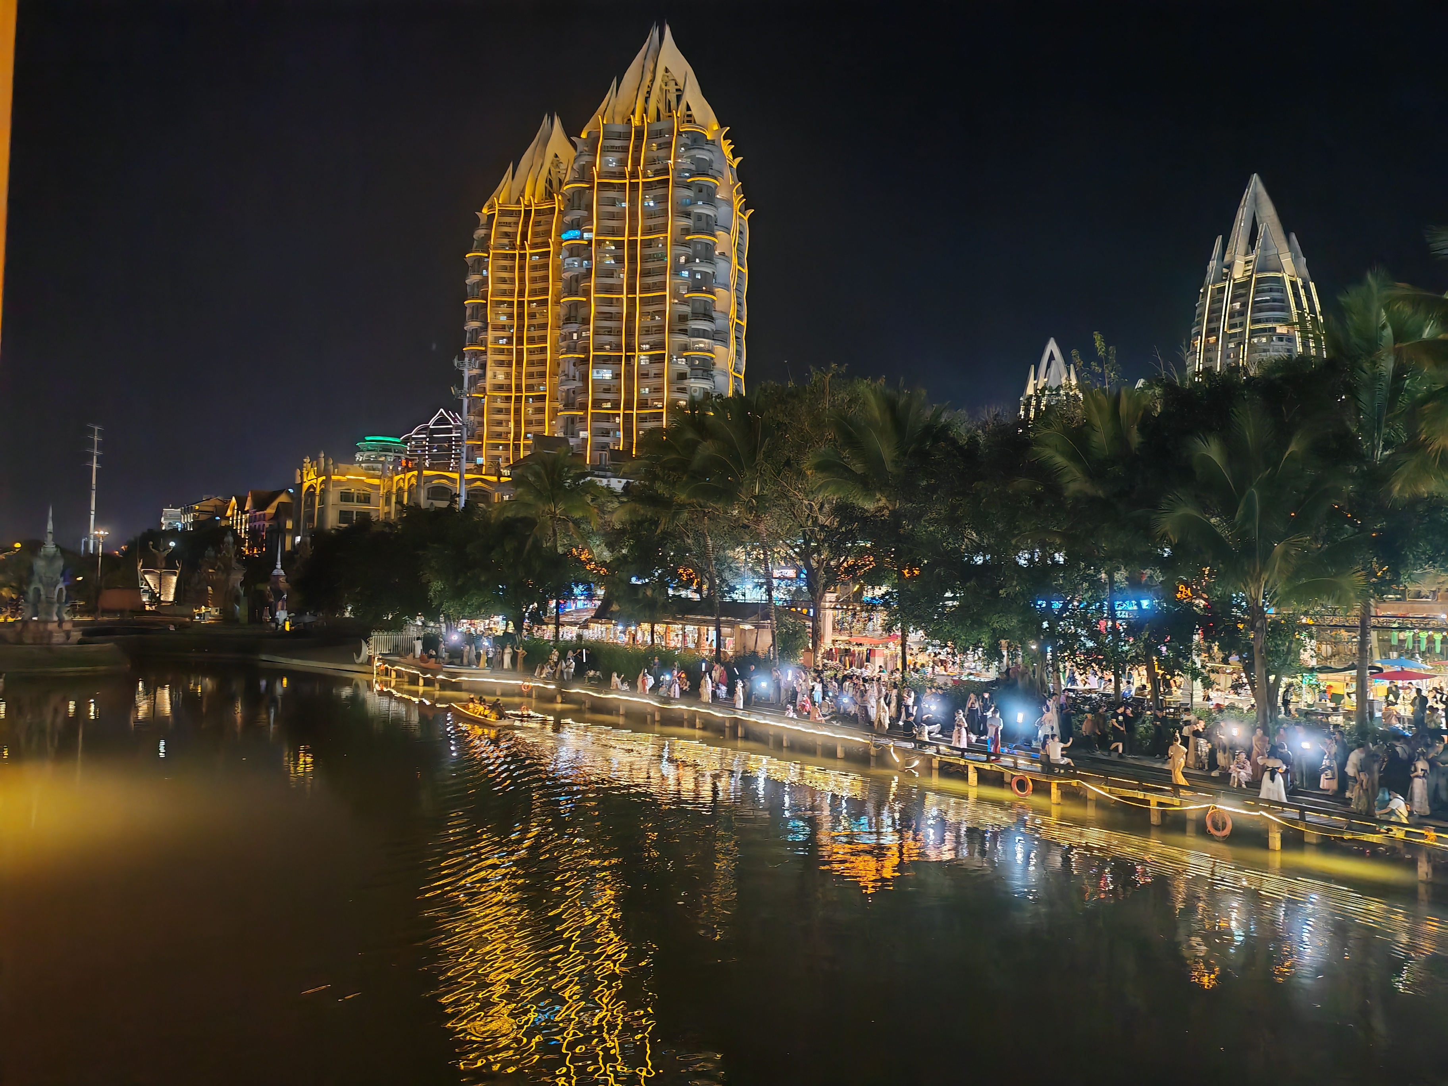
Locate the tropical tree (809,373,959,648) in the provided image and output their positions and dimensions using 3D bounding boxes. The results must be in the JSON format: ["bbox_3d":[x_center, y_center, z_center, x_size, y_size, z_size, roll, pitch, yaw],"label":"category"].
[{"bbox_3d":[7.370,-0.208,52.000,6.400,14.530,6.200,1,-2,0],"label":"tropical tree"}]

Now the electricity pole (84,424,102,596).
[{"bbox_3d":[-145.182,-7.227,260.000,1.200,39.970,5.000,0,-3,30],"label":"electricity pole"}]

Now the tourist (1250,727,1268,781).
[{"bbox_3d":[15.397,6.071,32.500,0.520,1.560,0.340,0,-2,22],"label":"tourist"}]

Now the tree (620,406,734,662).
[{"bbox_3d":[-2.535,0.090,67.500,7.200,16.454,7.200,1,-3,0],"label":"tree"}]

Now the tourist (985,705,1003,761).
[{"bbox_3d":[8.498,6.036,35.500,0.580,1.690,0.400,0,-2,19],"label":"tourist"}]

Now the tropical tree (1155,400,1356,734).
[{"bbox_3d":[19.404,1.532,41.000,7.000,12.042,7.000,1,-3,0],"label":"tropical tree"}]

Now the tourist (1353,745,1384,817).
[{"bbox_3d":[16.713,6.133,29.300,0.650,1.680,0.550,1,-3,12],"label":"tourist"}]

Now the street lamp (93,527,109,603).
[{"bbox_3d":[-82.707,3.681,150.000,1.900,11.120,1.400,2,-2,-18],"label":"street lamp"}]

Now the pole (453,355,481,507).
[{"bbox_3d":[-33.186,-6.298,145.000,3.200,35.433,3.200,1,-3,0],"label":"pole"}]

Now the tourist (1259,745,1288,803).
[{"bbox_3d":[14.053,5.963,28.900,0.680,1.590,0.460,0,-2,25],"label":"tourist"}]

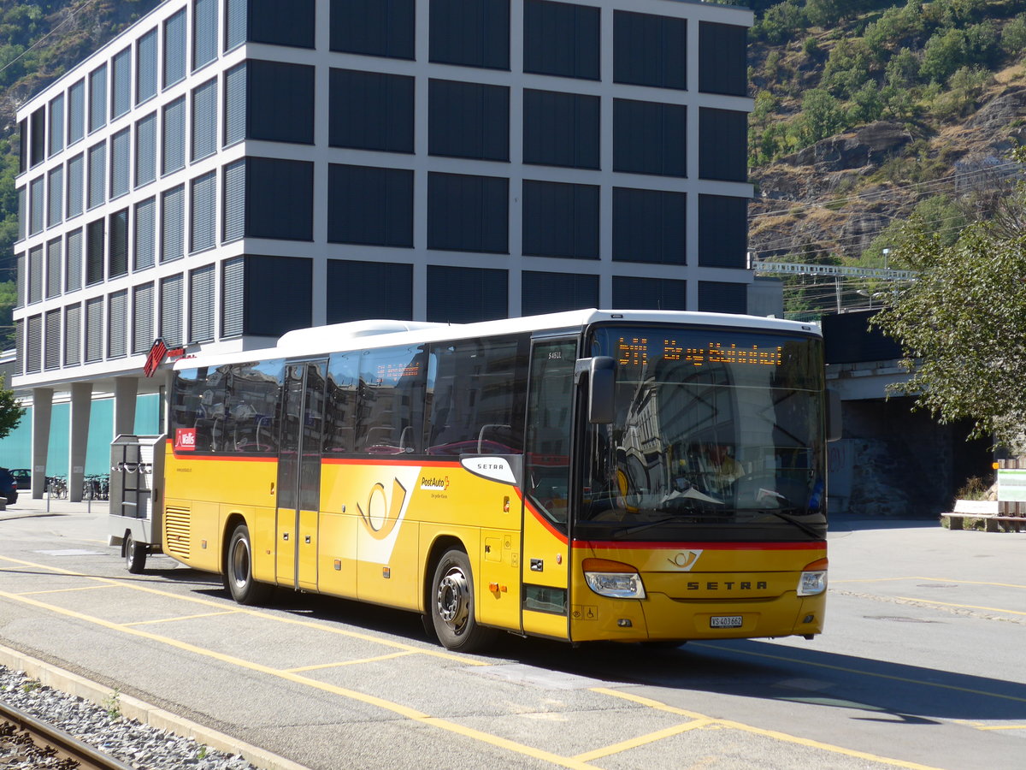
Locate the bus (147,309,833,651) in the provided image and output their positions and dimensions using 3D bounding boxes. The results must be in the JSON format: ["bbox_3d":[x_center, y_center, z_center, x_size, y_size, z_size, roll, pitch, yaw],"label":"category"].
[{"bbox_3d":[-0.888,0.934,21.615,2.550,3.300,12.200,2,-2,-26],"label":"bus"}]

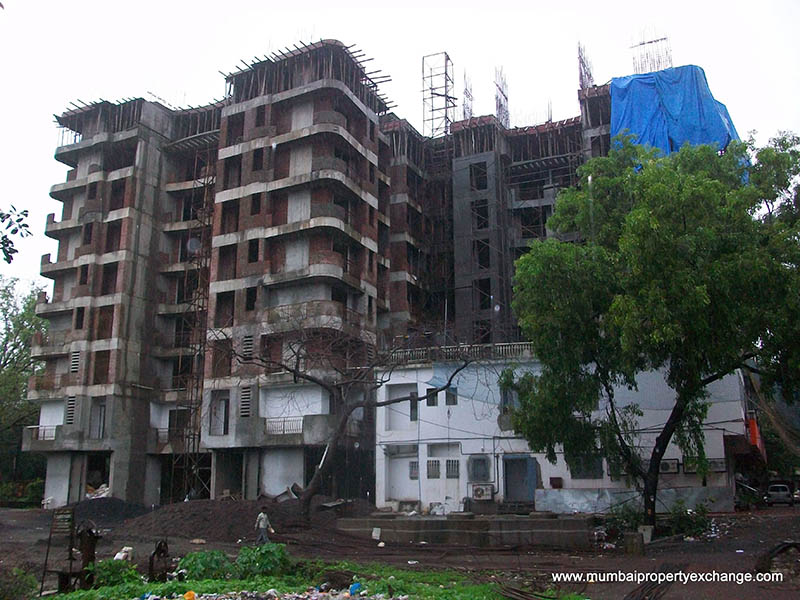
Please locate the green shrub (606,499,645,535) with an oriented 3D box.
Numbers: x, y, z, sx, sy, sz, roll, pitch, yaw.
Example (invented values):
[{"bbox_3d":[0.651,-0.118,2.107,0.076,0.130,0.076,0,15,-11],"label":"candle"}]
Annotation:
[{"bbox_3d":[9.063,8.795,29.978,1.350,1.300,1.200,0,-13,0],"label":"green shrub"}]

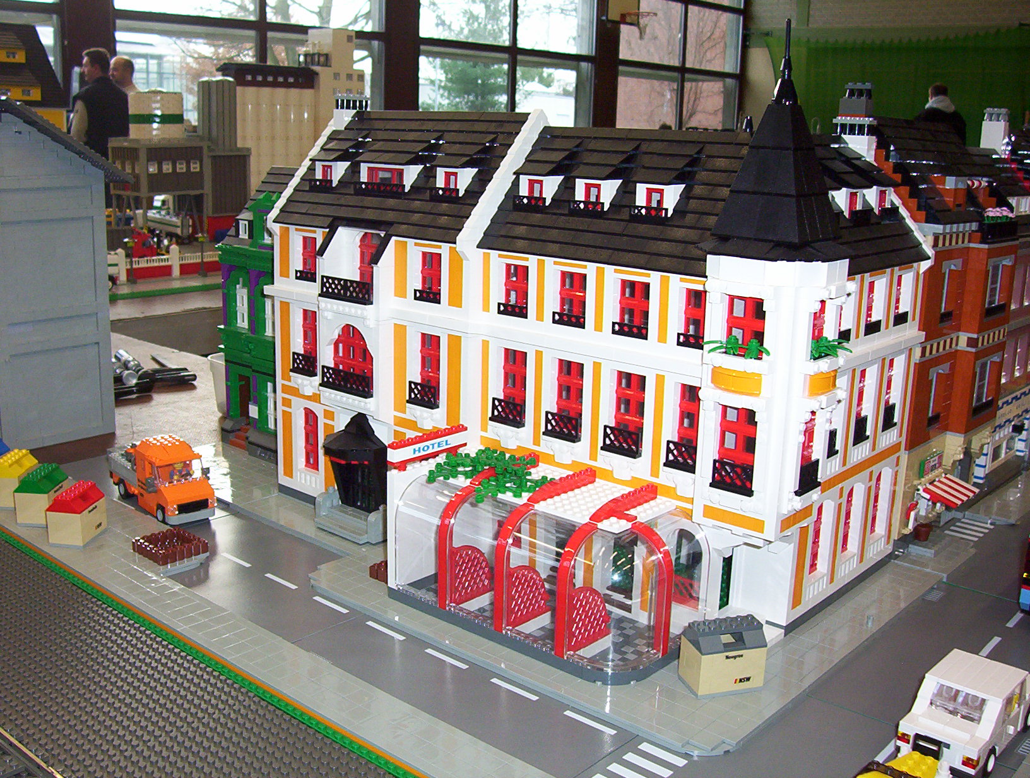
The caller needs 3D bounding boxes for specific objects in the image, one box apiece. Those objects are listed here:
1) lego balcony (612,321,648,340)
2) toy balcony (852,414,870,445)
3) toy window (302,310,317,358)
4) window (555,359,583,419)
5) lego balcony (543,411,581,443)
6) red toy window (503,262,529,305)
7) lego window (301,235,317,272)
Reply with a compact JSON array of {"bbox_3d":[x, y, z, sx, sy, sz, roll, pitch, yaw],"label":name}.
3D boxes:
[{"bbox_3d":[0.086,-0.042,0.927,0.032,0.010,0.008,12,17,39],"label":"lego balcony"},{"bbox_3d":[0.265,0.032,0.990,0.008,0.019,0.032,13,18,39],"label":"toy balcony"},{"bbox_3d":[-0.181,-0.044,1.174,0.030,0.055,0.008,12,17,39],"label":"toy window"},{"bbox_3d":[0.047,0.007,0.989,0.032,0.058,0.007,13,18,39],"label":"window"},{"bbox_3d":[0.036,0.029,0.978,0.032,0.019,0.008,13,18,39],"label":"lego balcony"},{"bbox_3d":[0.006,-0.080,0.995,0.029,0.039,0.007,13,19,40],"label":"red toy window"},{"bbox_3d":[-0.178,-0.116,1.158,0.032,0.038,0.008,13,18,39],"label":"lego window"}]

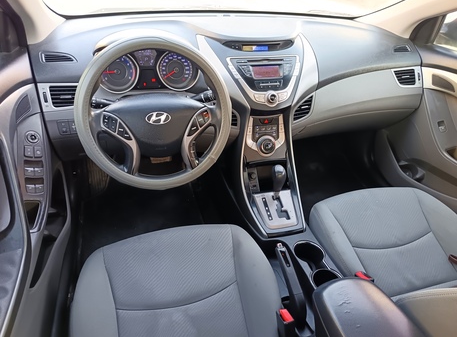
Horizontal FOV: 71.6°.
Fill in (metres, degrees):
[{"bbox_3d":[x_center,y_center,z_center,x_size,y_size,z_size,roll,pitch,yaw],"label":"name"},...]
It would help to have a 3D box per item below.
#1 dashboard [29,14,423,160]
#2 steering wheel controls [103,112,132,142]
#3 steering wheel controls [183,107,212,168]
[{"bbox_3d":[0.051,-0.387,1.287,1.430,0.390,0.660,-6,32,-13],"label":"dashboard"},{"bbox_3d":[-0.278,-0.106,0.792,0.070,0.075,0.025,-6,3,-13],"label":"steering wheel controls"},{"bbox_3d":[-0.082,-0.077,0.844,0.080,0.155,0.035,-6,3,-13],"label":"steering wheel controls"}]

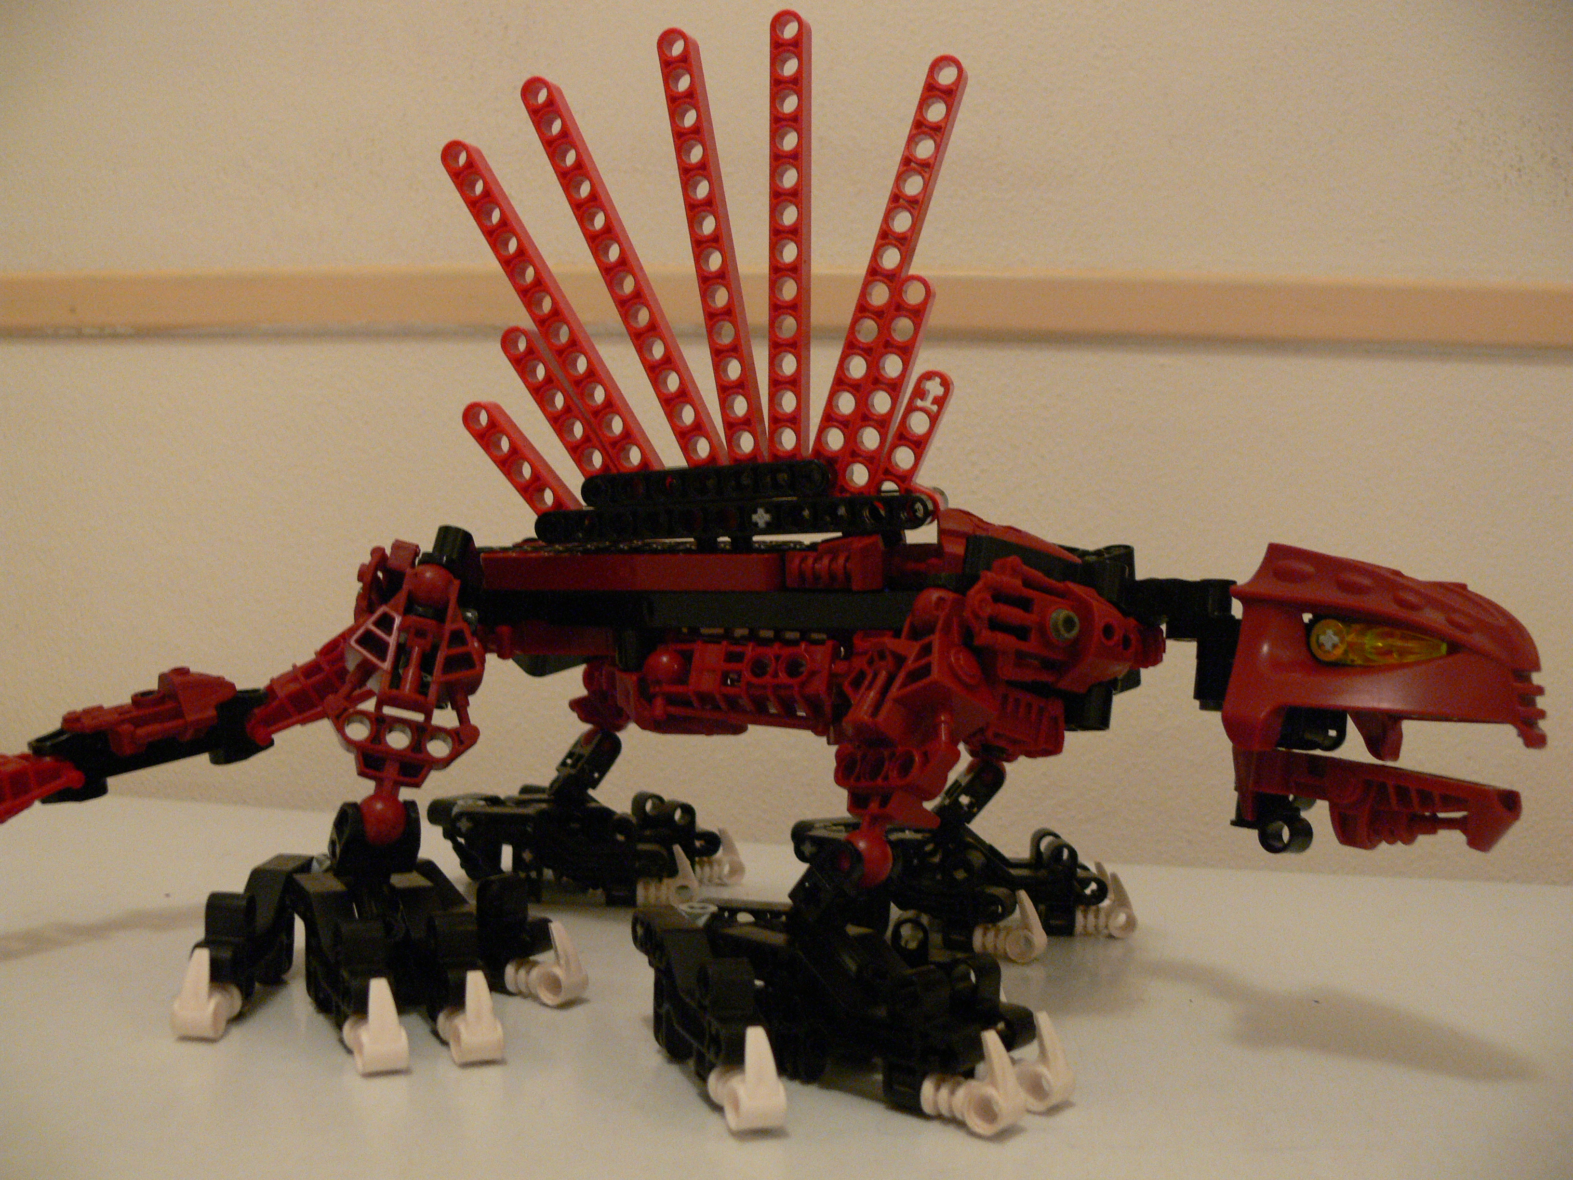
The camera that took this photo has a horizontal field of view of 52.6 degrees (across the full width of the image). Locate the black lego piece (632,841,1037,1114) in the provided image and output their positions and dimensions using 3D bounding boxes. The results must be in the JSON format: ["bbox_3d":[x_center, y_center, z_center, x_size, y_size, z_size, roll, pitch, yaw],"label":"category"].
[{"bbox_3d":[0.010,0.065,0.284,0.063,0.043,0.052,3,1,25],"label":"black lego piece"}]

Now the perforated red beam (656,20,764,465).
[{"bbox_3d":[-0.015,-0.071,0.347,0.008,0.104,0.008,-11,-3,13],"label":"perforated red beam"}]

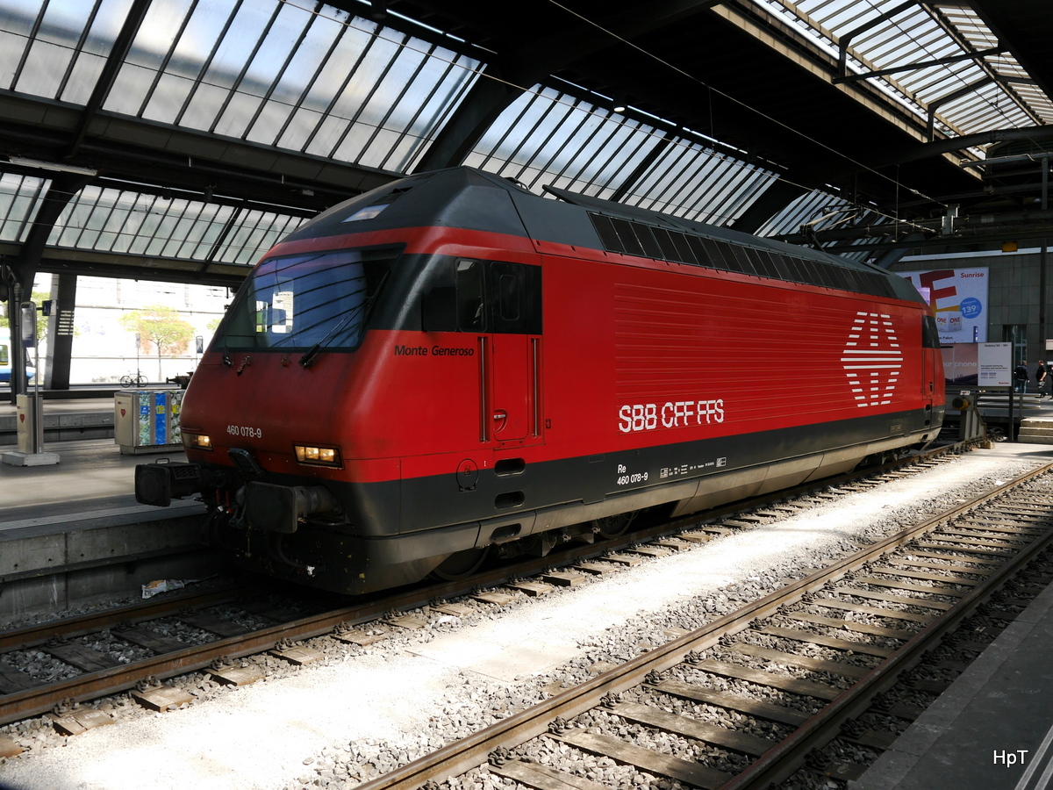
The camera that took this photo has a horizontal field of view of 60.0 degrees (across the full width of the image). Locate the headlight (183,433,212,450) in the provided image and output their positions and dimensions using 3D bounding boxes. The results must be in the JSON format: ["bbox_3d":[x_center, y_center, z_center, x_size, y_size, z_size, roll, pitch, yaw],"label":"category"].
[{"bbox_3d":[-3.137,0.451,8.779,0.550,0.165,0.110,2,3,39],"label":"headlight"}]

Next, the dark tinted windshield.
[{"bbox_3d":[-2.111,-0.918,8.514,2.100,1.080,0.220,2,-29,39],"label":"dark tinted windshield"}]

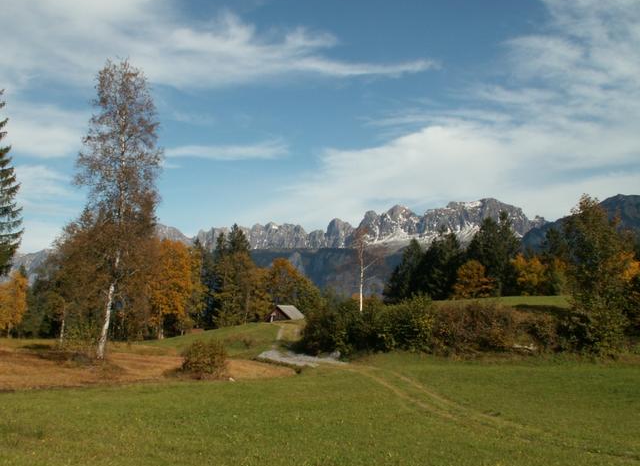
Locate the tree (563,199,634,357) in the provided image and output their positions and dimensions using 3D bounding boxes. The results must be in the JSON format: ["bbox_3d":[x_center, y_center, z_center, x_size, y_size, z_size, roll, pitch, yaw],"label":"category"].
[{"bbox_3d":[22.810,3.358,53.000,5.850,12.860,5.850,0,-5,0],"label":"tree"}]

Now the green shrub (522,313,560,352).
[{"bbox_3d":[17.719,7.915,52.000,2.850,3.210,2.850,0,-5,0],"label":"green shrub"}]

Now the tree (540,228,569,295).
[{"bbox_3d":[39.862,4.845,110.000,4.880,11.560,4.880,0,-5,0],"label":"tree"}]

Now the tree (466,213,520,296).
[{"bbox_3d":[27.191,3.342,102.000,8.200,13.580,8.200,0,-6,0],"label":"tree"}]

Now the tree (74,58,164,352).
[{"bbox_3d":[-12.767,-1.721,41.000,5.580,19.190,5.580,0,-6,0],"label":"tree"}]

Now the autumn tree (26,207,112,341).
[{"bbox_3d":[-20.987,3.570,54.000,7.010,11.160,7.010,0,-6,0],"label":"autumn tree"}]

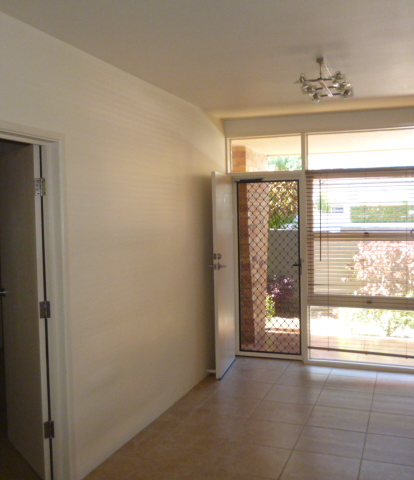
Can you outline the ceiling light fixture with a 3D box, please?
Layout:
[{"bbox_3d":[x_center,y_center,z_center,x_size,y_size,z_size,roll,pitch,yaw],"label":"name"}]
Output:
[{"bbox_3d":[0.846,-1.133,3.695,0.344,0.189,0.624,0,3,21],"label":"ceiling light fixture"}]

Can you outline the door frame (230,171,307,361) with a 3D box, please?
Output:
[{"bbox_3d":[0.657,0.301,5.762,0.891,2.125,0.126,0,3,21],"label":"door frame"}]

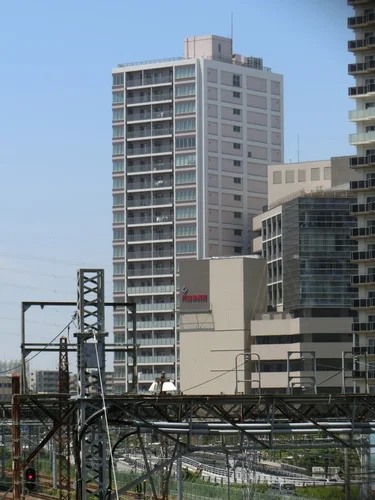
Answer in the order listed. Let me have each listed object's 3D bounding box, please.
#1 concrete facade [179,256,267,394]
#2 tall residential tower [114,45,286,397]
[{"bbox_3d":[6.226,18.439,407.596,13.318,34.016,7.153,-3,-5,36],"label":"concrete facade"},{"bbox_3d":[2.284,-0.142,438.147,20.151,75.504,26.254,-3,-5,36],"label":"tall residential tower"}]

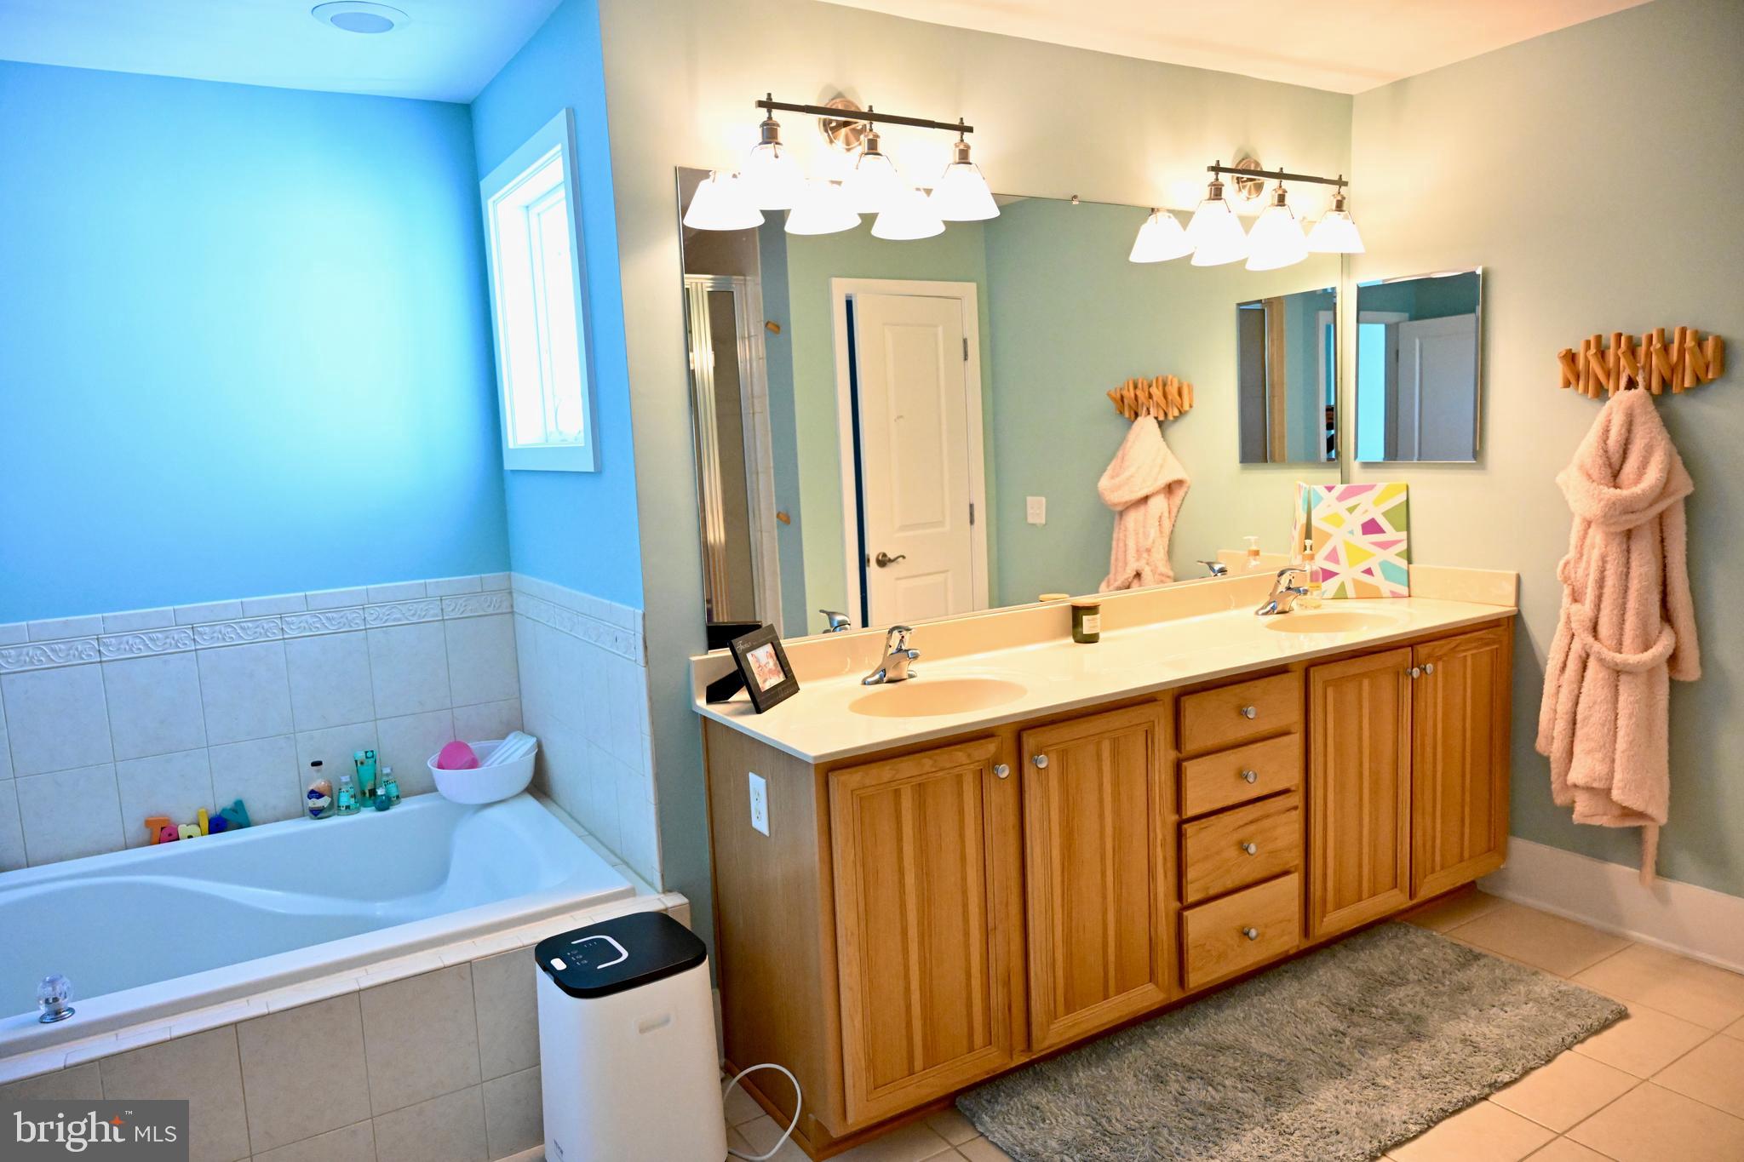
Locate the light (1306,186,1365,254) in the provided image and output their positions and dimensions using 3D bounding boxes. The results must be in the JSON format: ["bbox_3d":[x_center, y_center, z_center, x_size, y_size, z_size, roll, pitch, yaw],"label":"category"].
[{"bbox_3d":[1.382,-1.071,3.450,0.172,0.190,0.172,-7,8,-31],"label":"light"}]

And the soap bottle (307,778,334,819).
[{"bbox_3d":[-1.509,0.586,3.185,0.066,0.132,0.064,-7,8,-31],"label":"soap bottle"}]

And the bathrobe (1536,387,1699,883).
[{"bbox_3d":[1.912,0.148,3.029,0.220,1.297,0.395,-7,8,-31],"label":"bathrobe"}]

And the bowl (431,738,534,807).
[{"bbox_3d":[-1.095,0.550,3.295,0.300,0.122,0.306,-3,7,0],"label":"bowl"}]

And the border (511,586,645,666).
[{"bbox_3d":[-0.791,0.110,3.006,0.012,0.068,1.065,-7,8,-31],"label":"border"}]

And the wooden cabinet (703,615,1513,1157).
[{"bbox_3d":[0.750,0.617,3.028,2.292,0.848,0.557,-7,8,-31],"label":"wooden cabinet"}]

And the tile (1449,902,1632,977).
[{"bbox_3d":[1.820,0.981,3.176,0.342,0.010,0.326,-7,8,-31],"label":"tile"}]

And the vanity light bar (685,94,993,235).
[{"bbox_3d":[-0.010,-0.969,2.605,0.680,0.260,0.212,-7,8,-31],"label":"vanity light bar"}]

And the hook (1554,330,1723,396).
[{"bbox_3d":[1.939,-0.560,2.972,0.085,0.174,0.397,-7,8,-31],"label":"hook"}]

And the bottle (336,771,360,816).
[{"bbox_3d":[-1.449,0.588,3.209,0.057,0.116,0.056,-7,8,-31],"label":"bottle"}]

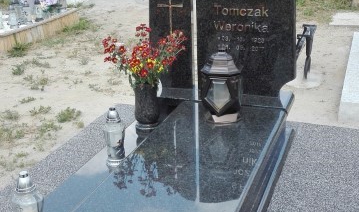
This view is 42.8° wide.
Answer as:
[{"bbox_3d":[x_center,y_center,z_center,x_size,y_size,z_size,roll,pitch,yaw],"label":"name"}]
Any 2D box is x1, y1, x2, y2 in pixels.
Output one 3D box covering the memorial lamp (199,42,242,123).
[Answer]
[{"bbox_3d":[0.250,-0.124,2.693,0.200,0.438,0.200,5,21,21],"label":"memorial lamp"}]

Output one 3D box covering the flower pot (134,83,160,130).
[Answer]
[{"bbox_3d":[-0.202,-0.003,2.890,0.158,0.288,0.158,-1,20,0],"label":"flower pot"}]

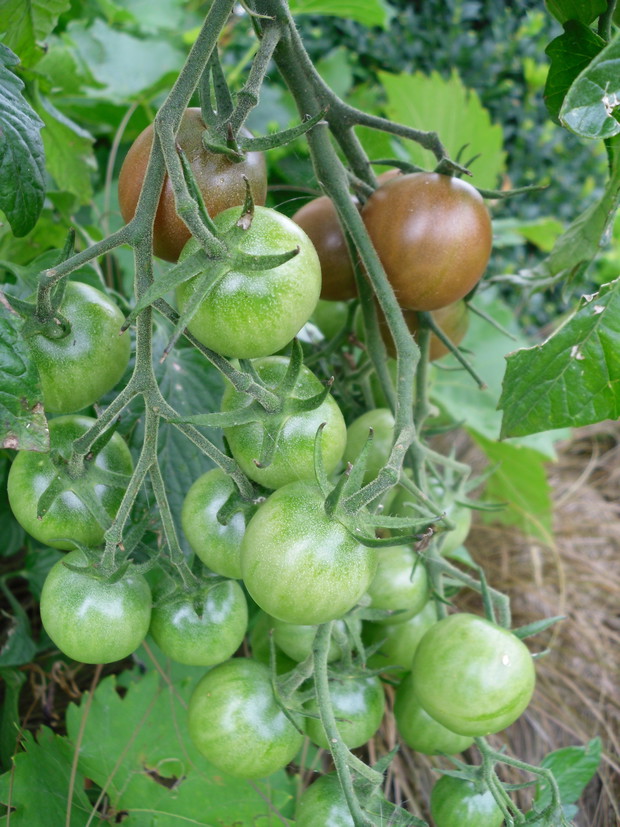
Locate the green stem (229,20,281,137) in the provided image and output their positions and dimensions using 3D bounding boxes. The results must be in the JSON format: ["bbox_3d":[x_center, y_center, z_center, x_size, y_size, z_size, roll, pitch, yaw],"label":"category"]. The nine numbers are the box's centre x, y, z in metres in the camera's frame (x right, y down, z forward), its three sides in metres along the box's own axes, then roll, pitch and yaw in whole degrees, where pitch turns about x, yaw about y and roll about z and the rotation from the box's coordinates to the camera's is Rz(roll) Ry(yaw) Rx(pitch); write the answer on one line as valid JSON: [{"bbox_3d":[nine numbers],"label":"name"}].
[{"bbox_3d":[-0.018,-0.106,0.270,0.009,0.041,0.006,17,-15,0],"label":"green stem"}]

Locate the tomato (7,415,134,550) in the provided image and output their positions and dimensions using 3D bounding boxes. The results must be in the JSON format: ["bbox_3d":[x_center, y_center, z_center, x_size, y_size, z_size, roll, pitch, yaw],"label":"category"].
[{"bbox_3d":[-0.080,0.023,0.286,0.043,0.043,0.041,16,-16,-5],"label":"tomato"}]

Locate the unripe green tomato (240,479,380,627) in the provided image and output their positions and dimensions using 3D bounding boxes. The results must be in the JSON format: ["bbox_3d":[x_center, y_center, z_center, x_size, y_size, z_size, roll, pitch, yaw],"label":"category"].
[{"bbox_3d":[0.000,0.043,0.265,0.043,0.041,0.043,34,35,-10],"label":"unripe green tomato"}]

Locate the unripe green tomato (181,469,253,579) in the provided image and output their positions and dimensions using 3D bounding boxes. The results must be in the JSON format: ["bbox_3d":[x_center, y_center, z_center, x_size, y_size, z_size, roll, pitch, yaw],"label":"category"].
[{"bbox_3d":[-0.023,0.034,0.263,0.033,0.032,0.033,4,59,-11],"label":"unripe green tomato"}]

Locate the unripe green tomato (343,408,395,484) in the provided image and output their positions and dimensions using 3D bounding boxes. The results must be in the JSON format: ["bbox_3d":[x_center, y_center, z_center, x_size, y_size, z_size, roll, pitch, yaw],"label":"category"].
[{"bbox_3d":[0.026,0.012,0.309,0.029,0.028,0.029,0,24,0],"label":"unripe green tomato"}]

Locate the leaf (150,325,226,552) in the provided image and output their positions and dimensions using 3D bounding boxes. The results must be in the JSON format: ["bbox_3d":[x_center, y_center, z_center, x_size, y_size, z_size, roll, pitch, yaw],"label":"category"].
[{"bbox_3d":[-0.047,0.009,0.325,0.040,0.087,0.022,3,0,-11],"label":"leaf"}]

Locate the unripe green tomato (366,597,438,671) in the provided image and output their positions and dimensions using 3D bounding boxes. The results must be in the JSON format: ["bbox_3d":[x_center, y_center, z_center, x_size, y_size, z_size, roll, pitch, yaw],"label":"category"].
[{"bbox_3d":[0.034,0.088,0.350,0.037,0.036,0.037,0,28,0],"label":"unripe green tomato"}]

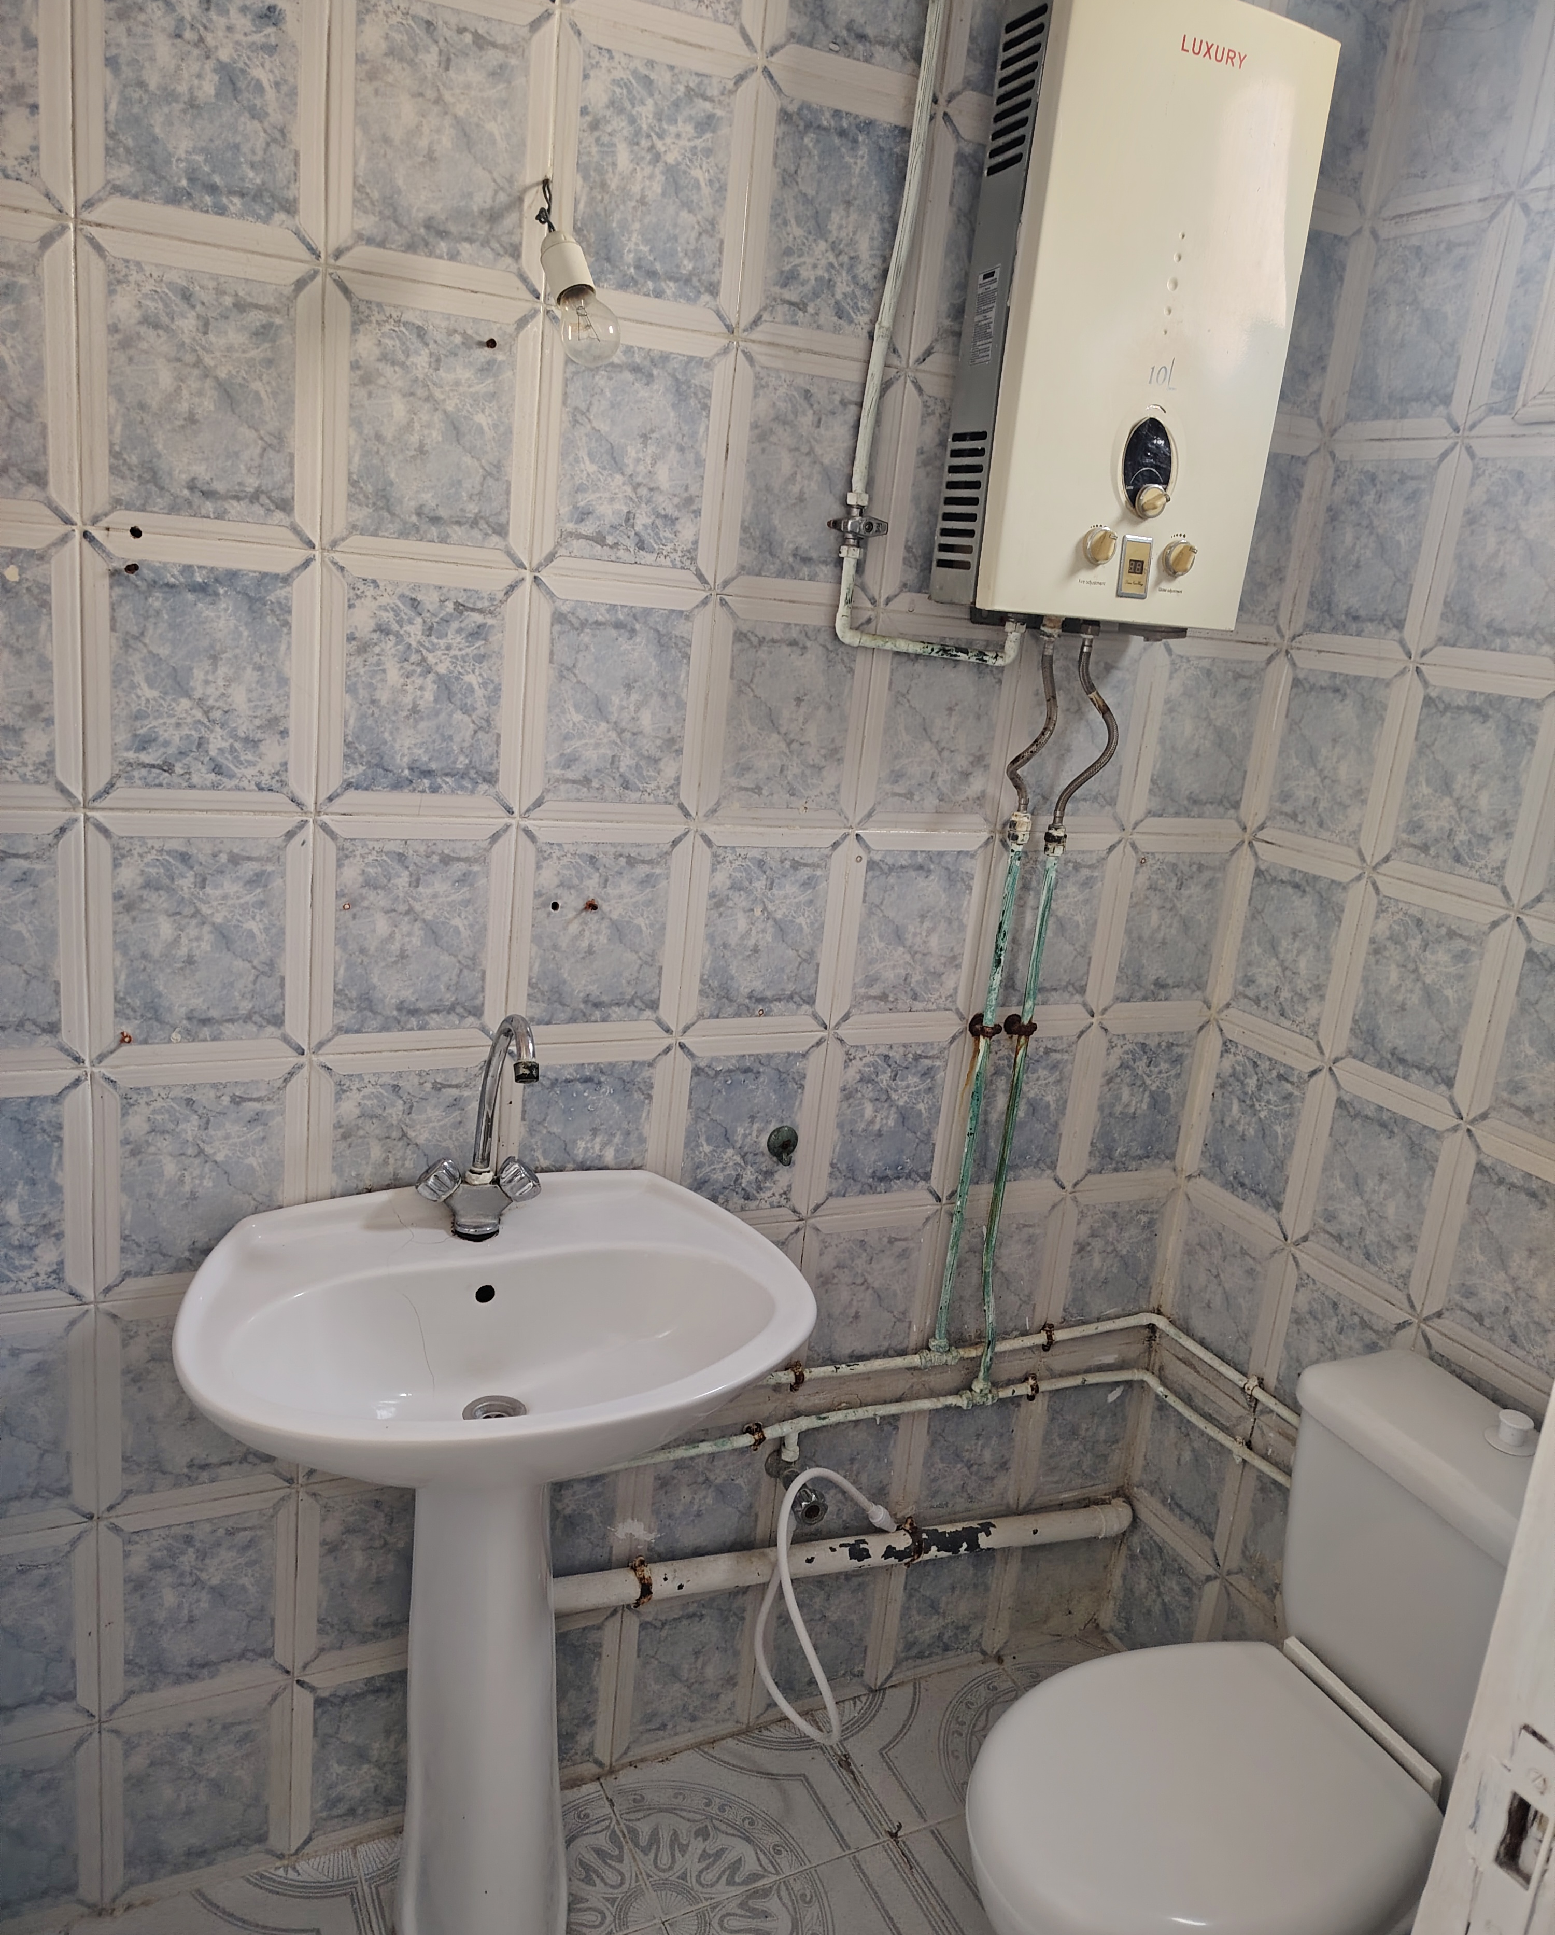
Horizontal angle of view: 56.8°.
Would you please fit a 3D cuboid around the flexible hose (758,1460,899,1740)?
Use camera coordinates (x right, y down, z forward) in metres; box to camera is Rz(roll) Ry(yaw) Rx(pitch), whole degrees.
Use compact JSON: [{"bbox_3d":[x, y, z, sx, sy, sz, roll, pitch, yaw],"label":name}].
[{"bbox_3d":[0.057,0.843,1.859,0.185,0.465,0.090,-1,16,-26],"label":"flexible hose"}]

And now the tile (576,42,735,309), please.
[{"bbox_3d":[-0.119,-0.751,1.374,0.147,0.202,0.010,-1,16,-26],"label":"tile"}]

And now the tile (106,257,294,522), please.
[{"bbox_3d":[-0.504,-0.501,1.260,0.150,0.199,0.010,-1,16,-26],"label":"tile"}]

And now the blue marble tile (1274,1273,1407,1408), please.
[{"bbox_3d":[0.711,0.513,1.831,0.012,0.205,0.160,-1,16,-25],"label":"blue marble tile"}]

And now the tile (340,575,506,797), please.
[{"bbox_3d":[-0.354,-0.272,1.429,0.158,0.207,0.012,-1,17,-26],"label":"tile"}]

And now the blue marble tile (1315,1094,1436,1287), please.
[{"bbox_3d":[0.732,0.273,1.766,0.015,0.205,0.150,-2,16,-27],"label":"blue marble tile"}]

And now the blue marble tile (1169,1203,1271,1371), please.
[{"bbox_3d":[0.624,0.457,2.020,0.012,0.207,0.161,-1,17,-26],"label":"blue marble tile"}]

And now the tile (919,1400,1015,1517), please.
[{"bbox_3d":[0.265,0.677,2.011,0.143,0.187,0.010,-1,16,-26],"label":"tile"}]

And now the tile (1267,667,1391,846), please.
[{"bbox_3d":[0.700,-0.267,1.827,0.012,0.207,0.161,-1,17,-26],"label":"tile"}]

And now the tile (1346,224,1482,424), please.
[{"bbox_3d":[0.741,-0.746,1.676,0.012,0.204,0.157,-1,16,-26],"label":"tile"}]

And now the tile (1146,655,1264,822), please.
[{"bbox_3d":[0.555,-0.291,1.855,0.157,0.204,0.012,-1,16,-26],"label":"tile"}]

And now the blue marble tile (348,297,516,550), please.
[{"bbox_3d":[-0.329,-0.513,1.365,0.158,0.207,0.012,-1,17,-26],"label":"blue marble tile"}]

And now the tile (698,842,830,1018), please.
[{"bbox_3d":[-0.016,-0.043,1.646,0.146,0.203,0.010,-1,16,-26],"label":"tile"}]

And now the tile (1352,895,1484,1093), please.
[{"bbox_3d":[0.751,0.028,1.696,0.010,0.203,0.144,-1,16,-26],"label":"tile"}]

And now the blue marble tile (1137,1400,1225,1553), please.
[{"bbox_3d":[0.587,0.697,2.061,0.012,0.204,0.157,-1,16,-26],"label":"blue marble tile"}]

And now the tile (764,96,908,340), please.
[{"bbox_3d":[0.060,-0.763,1.478,0.158,0.207,0.012,-1,17,-26],"label":"tile"}]

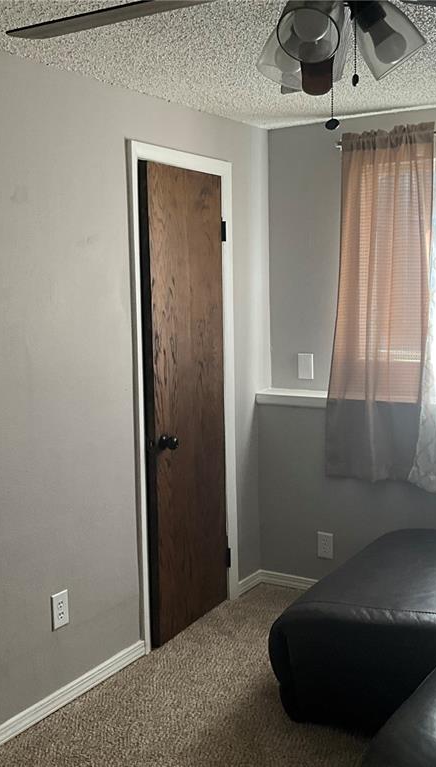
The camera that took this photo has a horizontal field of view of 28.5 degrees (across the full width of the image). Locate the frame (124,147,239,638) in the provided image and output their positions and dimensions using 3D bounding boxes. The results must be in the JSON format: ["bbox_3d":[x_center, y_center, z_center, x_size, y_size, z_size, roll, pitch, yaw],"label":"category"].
[{"bbox_3d":[-0.163,0.050,3.794,0.120,2.085,0.800,3,8,32],"label":"frame"}]

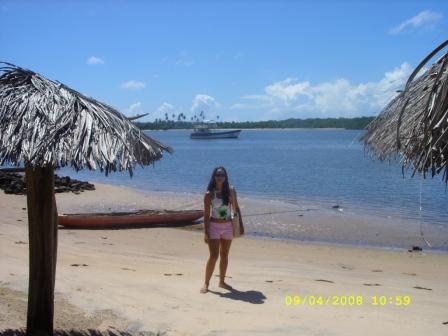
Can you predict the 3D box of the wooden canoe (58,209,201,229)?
[{"bbox_3d":[-2.474,1.345,13.160,4.125,0.447,0.680,-1,5,-6],"label":"wooden canoe"}]

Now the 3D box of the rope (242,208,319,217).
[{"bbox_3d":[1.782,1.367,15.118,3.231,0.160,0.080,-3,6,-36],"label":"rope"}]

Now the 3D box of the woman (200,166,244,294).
[{"bbox_3d":[-0.019,0.796,6.309,0.540,1.629,0.360,0,5,3],"label":"woman"}]

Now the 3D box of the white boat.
[{"bbox_3d":[-2.004,-9.335,121.646,12.018,4.069,3.600,0,5,-5],"label":"white boat"}]

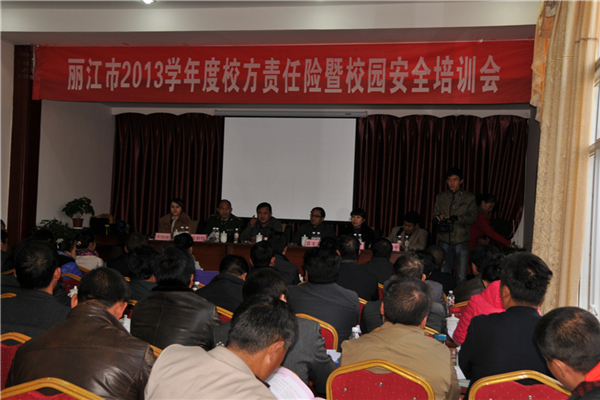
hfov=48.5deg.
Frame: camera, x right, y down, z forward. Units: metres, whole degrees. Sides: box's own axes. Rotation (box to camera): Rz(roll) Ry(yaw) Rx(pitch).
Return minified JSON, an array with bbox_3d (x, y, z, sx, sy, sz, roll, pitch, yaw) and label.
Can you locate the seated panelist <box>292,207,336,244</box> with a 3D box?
[{"bbox_3d":[0.209,0.722,8.164,0.540,1.270,0.720,2,-2,10],"label":"seated panelist"}]

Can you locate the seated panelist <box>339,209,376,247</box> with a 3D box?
[{"bbox_3d":[0.692,0.738,8.322,0.480,1.260,0.700,2,-1,12],"label":"seated panelist"}]

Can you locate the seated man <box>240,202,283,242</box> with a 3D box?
[{"bbox_3d":[-0.532,0.678,8.472,0.560,1.290,0.720,2,-1,7],"label":"seated man"}]

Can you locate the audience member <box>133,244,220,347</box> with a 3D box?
[{"bbox_3d":[-0.585,0.860,3.460,0.520,1.260,0.720,2,-2,10],"label":"audience member"}]

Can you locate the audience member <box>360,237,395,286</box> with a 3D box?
[{"bbox_3d":[0.726,0.977,5.980,0.500,1.270,0.720,2,-2,10],"label":"audience member"}]

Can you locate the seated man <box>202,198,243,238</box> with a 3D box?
[{"bbox_3d":[-1.042,0.644,8.621,0.520,1.300,0.720,2,-1,9],"label":"seated man"}]

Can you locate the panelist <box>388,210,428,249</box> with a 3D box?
[{"bbox_3d":[1.311,0.763,7.904,0.540,1.250,0.720,2,-2,10],"label":"panelist"}]

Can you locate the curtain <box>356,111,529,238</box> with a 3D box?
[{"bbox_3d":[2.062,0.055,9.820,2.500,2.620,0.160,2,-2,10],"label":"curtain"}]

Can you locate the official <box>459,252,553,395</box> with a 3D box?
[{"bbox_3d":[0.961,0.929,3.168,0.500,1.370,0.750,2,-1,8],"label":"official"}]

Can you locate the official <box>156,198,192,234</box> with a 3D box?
[{"bbox_3d":[-1.714,0.617,8.741,0.470,1.280,0.700,2,-1,12],"label":"official"}]

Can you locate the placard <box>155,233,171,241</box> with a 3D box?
[{"bbox_3d":[-1.671,0.502,8.100,0.200,0.100,0.060,2,-2,10],"label":"placard"}]

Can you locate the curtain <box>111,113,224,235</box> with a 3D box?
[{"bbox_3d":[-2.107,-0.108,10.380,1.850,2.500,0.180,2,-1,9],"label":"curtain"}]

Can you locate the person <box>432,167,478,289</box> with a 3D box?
[{"bbox_3d":[1.688,0.515,7.280,0.520,1.740,0.420,2,-2,24],"label":"person"}]

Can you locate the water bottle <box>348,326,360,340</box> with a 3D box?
[{"bbox_3d":[0.285,0.762,3.468,0.063,0.200,0.063,2,-1,9],"label":"water bottle"}]

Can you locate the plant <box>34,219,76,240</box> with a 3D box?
[{"bbox_3d":[-3.024,0.513,8.242,0.500,0.550,0.500,2,-2,10],"label":"plant"}]

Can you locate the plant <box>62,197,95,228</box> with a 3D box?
[{"bbox_3d":[-2.974,0.168,8.950,0.410,0.430,0.410,2,-1,9],"label":"plant"}]

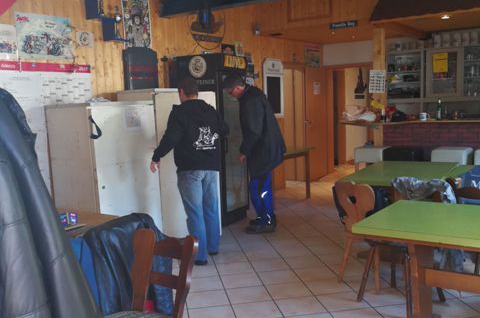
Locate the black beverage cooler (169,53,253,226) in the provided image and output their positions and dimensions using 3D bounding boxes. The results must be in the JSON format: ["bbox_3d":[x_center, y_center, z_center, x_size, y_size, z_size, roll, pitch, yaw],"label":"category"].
[{"bbox_3d":[-0.334,-0.244,6.344,0.660,2.040,0.610,2,7,35],"label":"black beverage cooler"}]

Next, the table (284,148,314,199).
[{"bbox_3d":[0.504,0.257,7.465,0.800,0.760,1.200,2,7,35],"label":"table"}]

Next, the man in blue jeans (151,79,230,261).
[{"bbox_3d":[-0.462,0.093,4.660,0.600,1.690,0.450,-5,6,-28],"label":"man in blue jeans"}]

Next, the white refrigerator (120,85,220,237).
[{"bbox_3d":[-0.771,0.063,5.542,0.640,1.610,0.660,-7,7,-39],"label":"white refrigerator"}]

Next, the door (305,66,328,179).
[{"bbox_3d":[1.525,-0.671,9.799,0.080,2.070,0.900,2,7,35],"label":"door"}]

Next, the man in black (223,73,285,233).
[{"bbox_3d":[0.145,-0.087,5.780,0.620,1.760,0.480,-1,6,13],"label":"man in black"}]

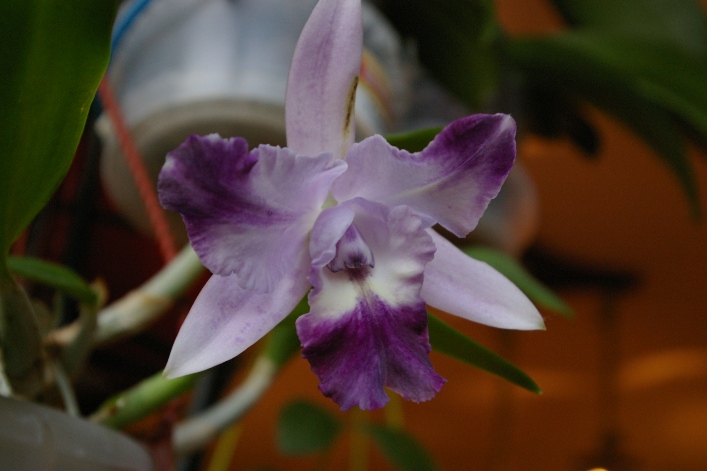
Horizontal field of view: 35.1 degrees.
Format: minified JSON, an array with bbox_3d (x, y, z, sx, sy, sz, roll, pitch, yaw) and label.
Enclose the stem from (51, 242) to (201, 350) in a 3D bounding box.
[{"bbox_3d":[-0.084,0.022,0.425,0.069,0.013,0.013,-29,0,8],"label":"stem"}]

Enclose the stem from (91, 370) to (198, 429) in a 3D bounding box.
[{"bbox_3d":[-0.073,0.058,0.403,0.041,0.010,0.010,-22,0,-7],"label":"stem"}]

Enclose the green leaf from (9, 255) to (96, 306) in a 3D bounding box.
[{"bbox_3d":[-0.112,0.016,0.415,0.035,0.008,0.011,18,0,0],"label":"green leaf"}]

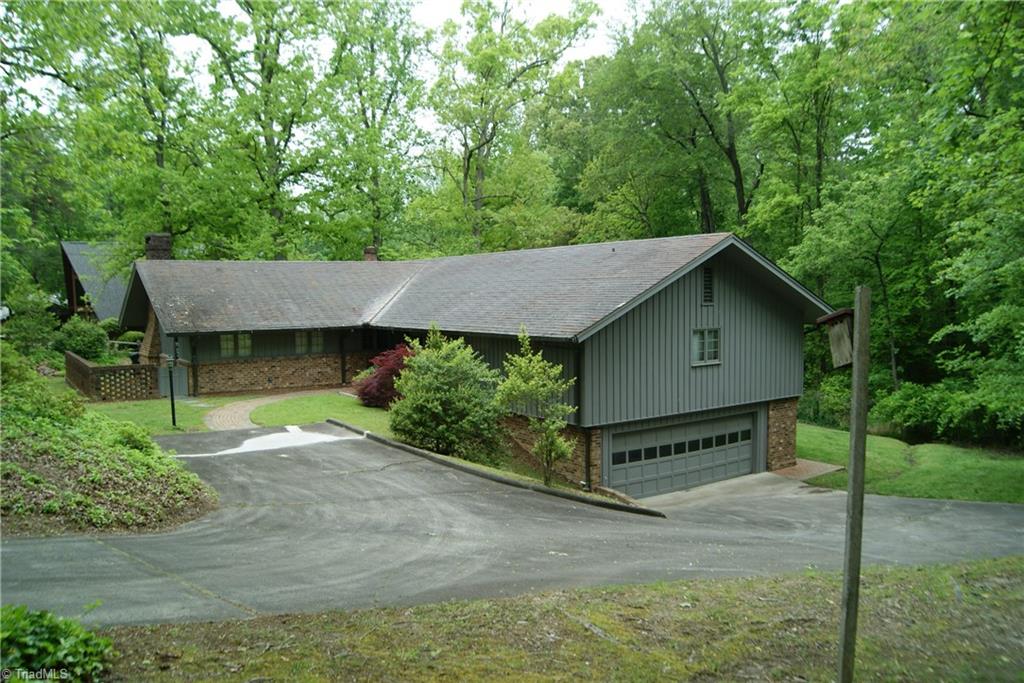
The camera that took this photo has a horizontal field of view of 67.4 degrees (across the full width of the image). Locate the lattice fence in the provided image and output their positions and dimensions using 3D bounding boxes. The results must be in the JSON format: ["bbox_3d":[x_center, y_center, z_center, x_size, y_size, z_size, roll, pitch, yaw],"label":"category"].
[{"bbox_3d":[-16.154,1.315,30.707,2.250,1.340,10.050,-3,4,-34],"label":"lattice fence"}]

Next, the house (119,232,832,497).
[{"bbox_3d":[-3.514,0.133,31.089,19.050,8.400,25.050,-3,4,-34],"label":"house"}]

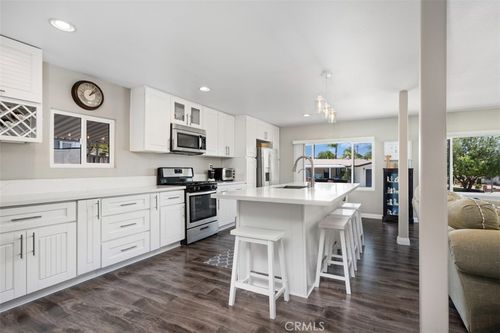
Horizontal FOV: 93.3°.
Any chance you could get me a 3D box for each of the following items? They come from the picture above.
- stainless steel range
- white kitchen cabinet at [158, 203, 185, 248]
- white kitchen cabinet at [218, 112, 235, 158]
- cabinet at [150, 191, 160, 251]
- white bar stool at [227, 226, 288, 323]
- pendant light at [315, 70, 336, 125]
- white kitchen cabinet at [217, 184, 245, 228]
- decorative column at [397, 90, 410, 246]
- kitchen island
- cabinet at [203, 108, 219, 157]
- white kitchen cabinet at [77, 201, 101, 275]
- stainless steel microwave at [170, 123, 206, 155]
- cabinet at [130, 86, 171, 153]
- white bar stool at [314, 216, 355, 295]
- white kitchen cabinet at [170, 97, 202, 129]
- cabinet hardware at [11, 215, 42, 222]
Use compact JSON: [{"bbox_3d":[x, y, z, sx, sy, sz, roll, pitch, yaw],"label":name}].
[{"bbox_3d":[-1.026,0.630,4.082,0.665,1.200,0.760,0,0,30],"label":"stainless steel range"},{"bbox_3d":[-1.372,0.822,3.523,0.620,0.580,0.455,0,0,29],"label":"white kitchen cabinet"},{"bbox_3d":[-0.642,-0.673,5.137,0.325,0.927,0.600,0,0,29],"label":"white kitchen cabinet"},{"bbox_3d":[-1.518,0.720,3.265,0.620,0.760,0.150,0,0,29],"label":"cabinet"},{"bbox_3d":[0.085,0.904,2.112,0.440,0.636,0.320,0,0,30],"label":"white bar stool"},{"bbox_3d":[0.956,-0.870,2.934,0.136,0.565,0.820,0,0,30],"label":"pendant light"},{"bbox_3d":[-0.632,0.749,4.853,0.610,0.790,0.940,0,0,30],"label":"white kitchen cabinet"},{"bbox_3d":[2.441,0.021,3.752,0.165,2.405,0.165,0,0,29],"label":"decorative column"},{"bbox_3d":[0.781,0.757,3.354,1.235,0.920,2.640,0,0,29],"label":"kitchen island"},{"bbox_3d":[-0.903,-0.677,4.676,0.325,0.927,0.460,0,0,29],"label":"cabinet"},{"bbox_3d":[-1.935,0.738,2.615,0.610,0.784,0.238,0,0,30],"label":"white kitchen cabinet"},{"bbox_3d":[-1.177,-0.453,4.134,0.393,0.425,0.760,0,0,30],"label":"stainless steel microwave"},{"bbox_3d":[-1.507,-0.672,3.609,0.325,0.920,0.462,0,0,29],"label":"cabinet"},{"bbox_3d":[0.899,0.888,2.460,0.330,0.645,0.460,0,0,29],"label":"white bar stool"},{"bbox_3d":[-1.204,-0.904,4.152,0.328,0.467,0.760,0,0,30],"label":"white kitchen cabinet"},{"bbox_3d":[-1.909,0.447,2.018,0.035,0.014,0.195,0,0,30],"label":"cabinet hardware"}]

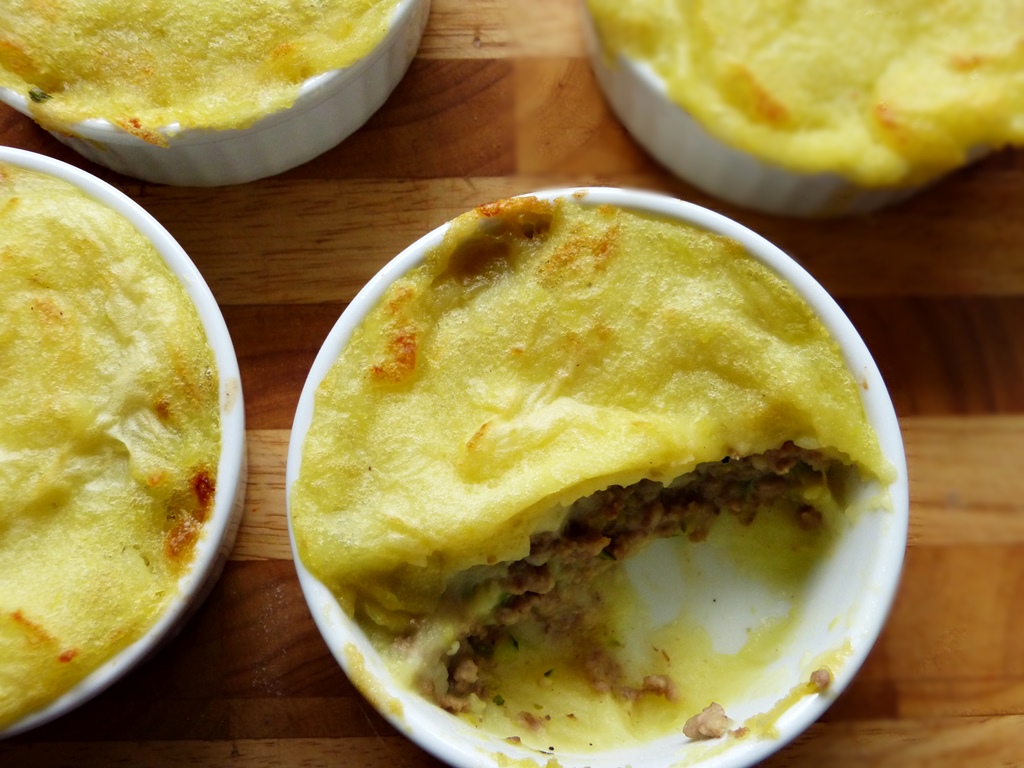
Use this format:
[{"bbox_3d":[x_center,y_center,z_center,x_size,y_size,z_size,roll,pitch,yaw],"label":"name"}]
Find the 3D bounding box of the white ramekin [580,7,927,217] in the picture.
[{"bbox_3d":[0.066,-0.090,0.288,0.111,0.035,0.111,0,76,-1],"label":"white ramekin"}]

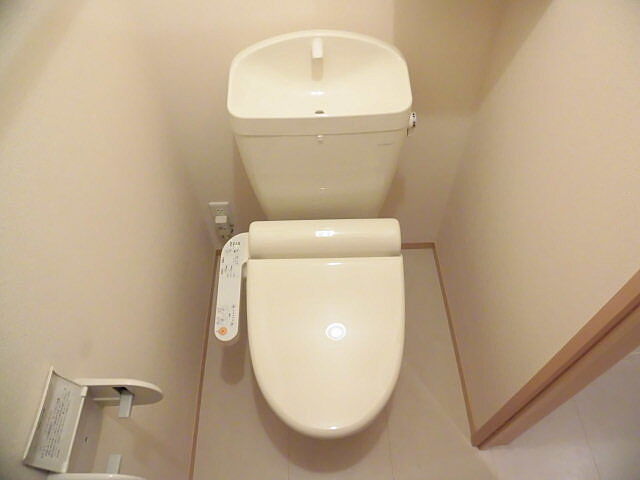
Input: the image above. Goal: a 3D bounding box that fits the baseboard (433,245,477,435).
[{"bbox_3d":[0.454,0.306,1.525,0.009,0.030,0.695,-3,54,2],"label":"baseboard"}]

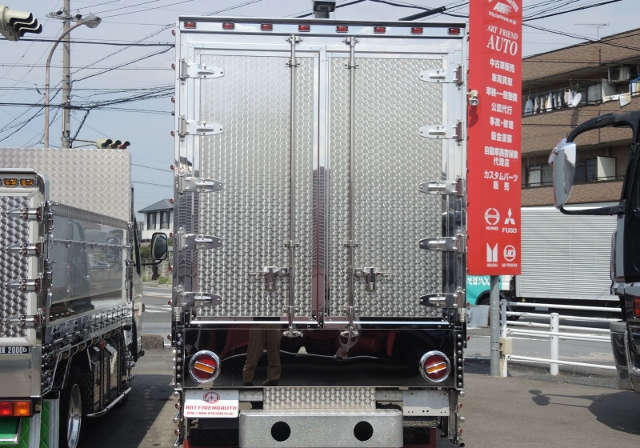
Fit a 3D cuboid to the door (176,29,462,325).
[{"bbox_3d":[0.011,-0.277,5.270,1.752,1.809,0.100,0,-3,-4],"label":"door"}]

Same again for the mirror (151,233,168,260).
[{"bbox_3d":[-1.819,0.256,9.650,0.169,0.315,0.090,0,-3,5],"label":"mirror"}]

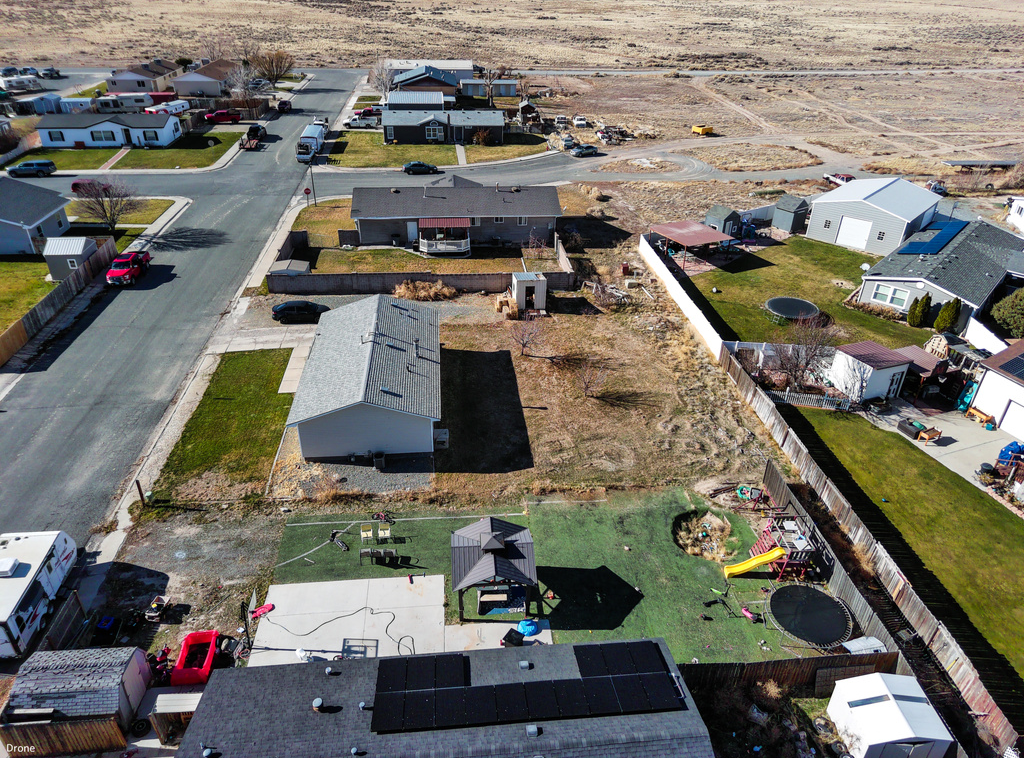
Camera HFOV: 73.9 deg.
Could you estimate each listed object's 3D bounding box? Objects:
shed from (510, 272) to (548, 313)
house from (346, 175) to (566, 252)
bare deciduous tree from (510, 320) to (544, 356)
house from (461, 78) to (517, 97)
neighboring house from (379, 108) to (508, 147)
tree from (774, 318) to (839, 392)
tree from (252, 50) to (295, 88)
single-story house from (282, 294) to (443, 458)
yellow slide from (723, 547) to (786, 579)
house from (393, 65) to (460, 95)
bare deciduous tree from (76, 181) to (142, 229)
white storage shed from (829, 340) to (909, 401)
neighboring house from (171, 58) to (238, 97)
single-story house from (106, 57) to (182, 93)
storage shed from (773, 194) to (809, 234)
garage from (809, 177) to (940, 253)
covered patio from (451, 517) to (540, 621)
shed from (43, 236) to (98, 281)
[{"bbox_3d":[1.491,-7.618,57.576,2.500,2.840,3.100,-2,31,-5],"label":"shed"},{"bbox_3d":[-5.941,-18.428,74.282,22.000,4.900,11.000,-2,32,-6],"label":"house"},{"bbox_3d":[1.084,-3.052,49.958,2.500,2.950,2.400,-2,31,-5],"label":"bare deciduous tree"},{"bbox_3d":[-4.880,-63.390,148.123,11.956,2.842,4.802,-2,31,-5],"label":"house"},{"bbox_3d":[-11.394,-42.453,113.611,19.800,4.350,9.100,-3,32,-7],"label":"neighboring house"},{"bbox_3d":[20.232,-1.829,46.687,4.600,5.000,4.400,-2,31,-5],"label":"tree"},{"bbox_3d":[-53.166,-69.026,151.956,8.800,7.200,8.600,-2,32,-6],"label":"tree"},{"bbox_3d":[-9.032,-0.803,44.926,8.640,3.932,14.457,-2,31,-5],"label":"single-story house"},{"bbox_3d":[11.510,8.783,32.339,2.750,1.420,0.550,-3,32,-7],"label":"yellow slide"},{"bbox_3d":[-19.169,-65.868,150.683,13.600,5.000,14.200,-2,32,-6],"label":"house"},{"bbox_3d":[-41.885,-18.004,70.455,6.500,5.500,6.300,-2,31,-5],"label":"bare deciduous tree"},{"bbox_3d":[25.520,-0.606,48.779,3.280,2.950,3.740,-9,33,-17],"label":"white storage shed"},{"bbox_3d":[-66.449,-66.746,150.147,9.770,4.490,22.200,-2,32,-6],"label":"neighboring house"},{"bbox_3d":[-79.302,-66.019,148.262,9.996,4.214,19.894,-2,31,-6],"label":"single-story house"},{"bbox_3d":[32.561,-19.452,79.357,3.150,3.420,2.400,-24,40,-36],"label":"storage shed"},{"bbox_3d":[40.025,-18.421,74.788,9.600,4.930,12.200,26,39,34],"label":"garage"},{"bbox_3d":[-0.875,8.465,30.451,3.570,3.470,3.500,-2,31,-5],"label":"covered patio"},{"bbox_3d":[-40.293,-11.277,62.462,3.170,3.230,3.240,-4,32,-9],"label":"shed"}]

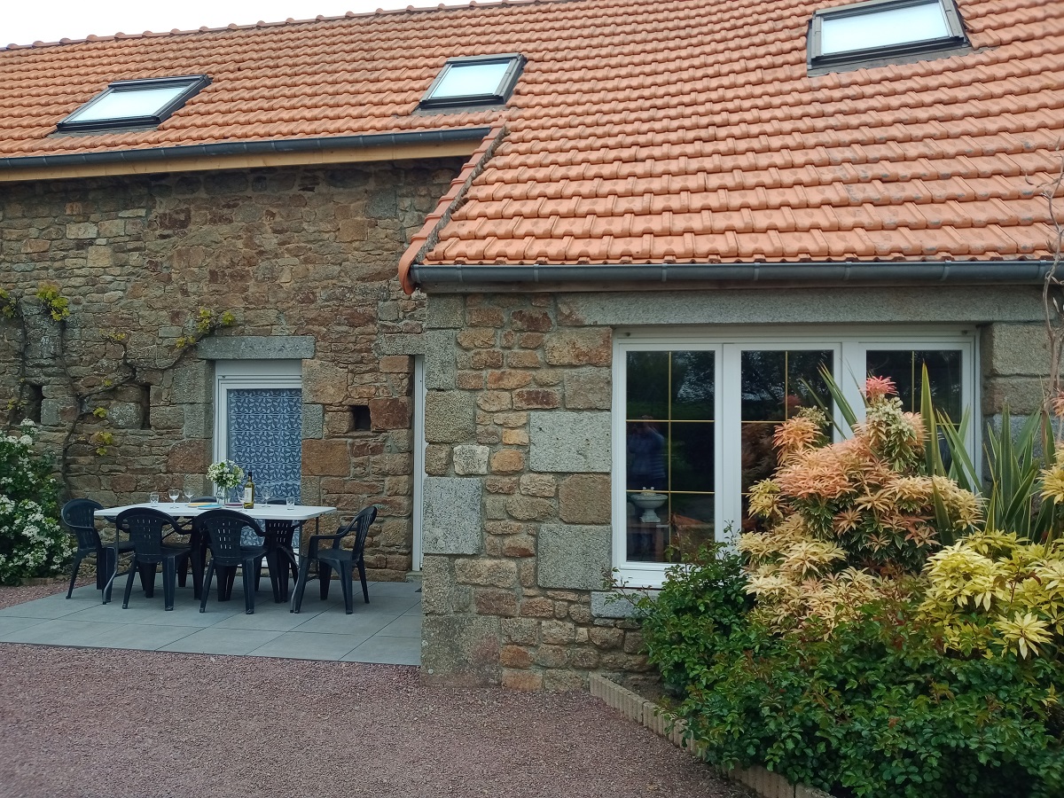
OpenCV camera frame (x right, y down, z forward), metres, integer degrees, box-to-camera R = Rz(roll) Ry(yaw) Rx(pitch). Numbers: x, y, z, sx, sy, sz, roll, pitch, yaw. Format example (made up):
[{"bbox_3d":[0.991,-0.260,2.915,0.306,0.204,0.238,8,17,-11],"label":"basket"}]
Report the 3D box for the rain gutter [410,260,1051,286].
[{"bbox_3d":[1.046,-0.664,4.414,3.435,0.085,0.115,1,-2,7],"label":"rain gutter"}]

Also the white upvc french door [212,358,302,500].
[{"bbox_3d":[-2.599,0.631,8.064,1.000,2.030,0.090,0,-2,8],"label":"white upvc french door"}]

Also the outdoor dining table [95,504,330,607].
[{"bbox_3d":[-2.552,1.273,6.795,1.790,0.735,0.745,0,-2,9],"label":"outdoor dining table"}]

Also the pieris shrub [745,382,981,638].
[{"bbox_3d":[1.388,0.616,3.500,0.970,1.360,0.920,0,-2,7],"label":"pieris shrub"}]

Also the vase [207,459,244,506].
[{"bbox_3d":[-2.608,0.714,7.064,0.290,0.375,0.280,0,-2,9],"label":"vase"}]

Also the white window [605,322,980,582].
[{"bbox_3d":[1.440,0.327,4.617,1.965,1.460,0.090,0,-2,7],"label":"white window"}]

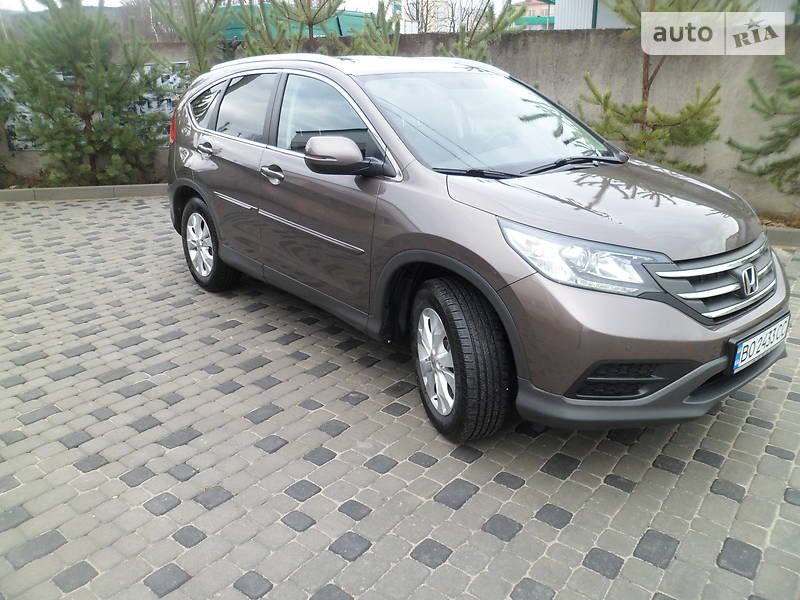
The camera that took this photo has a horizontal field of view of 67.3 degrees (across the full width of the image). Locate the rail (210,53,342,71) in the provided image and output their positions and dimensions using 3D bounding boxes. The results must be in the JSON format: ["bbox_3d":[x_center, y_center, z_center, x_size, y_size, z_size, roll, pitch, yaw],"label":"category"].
[{"bbox_3d":[-0.833,-1.474,3.769,0.070,0.110,1.720,-14,24,-37],"label":"rail"}]

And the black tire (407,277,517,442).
[{"bbox_3d":[0.256,0.242,2.593,0.235,0.715,0.715,-5,19,-16],"label":"black tire"}]

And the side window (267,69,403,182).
[{"bbox_3d":[-0.344,-0.930,3.082,0.080,0.520,1.200,5,12,-42],"label":"side window"}]

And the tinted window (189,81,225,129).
[{"bbox_3d":[-1.410,-1.403,4.319,0.060,0.320,0.630,6,12,-35],"label":"tinted window"}]

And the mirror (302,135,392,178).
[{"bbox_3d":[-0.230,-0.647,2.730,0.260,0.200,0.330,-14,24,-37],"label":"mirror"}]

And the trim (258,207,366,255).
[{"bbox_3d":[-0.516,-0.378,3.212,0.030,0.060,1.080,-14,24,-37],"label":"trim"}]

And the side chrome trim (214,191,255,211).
[{"bbox_3d":[-1.056,-0.631,3.826,0.030,0.060,0.600,-14,24,-37],"label":"side chrome trim"}]

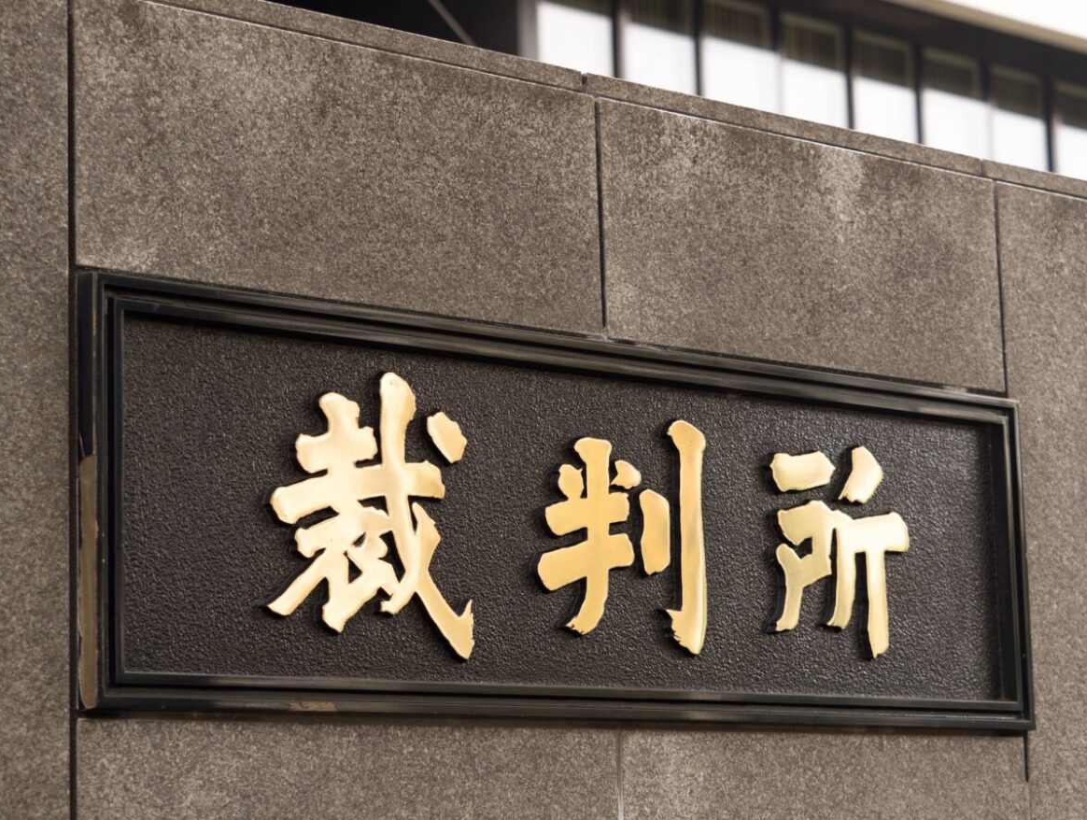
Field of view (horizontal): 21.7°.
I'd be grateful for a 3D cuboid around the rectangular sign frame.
[{"bbox_3d":[0.099,0.170,3.922,1.692,0.517,0.051,7,-13,-40],"label":"rectangular sign frame"}]

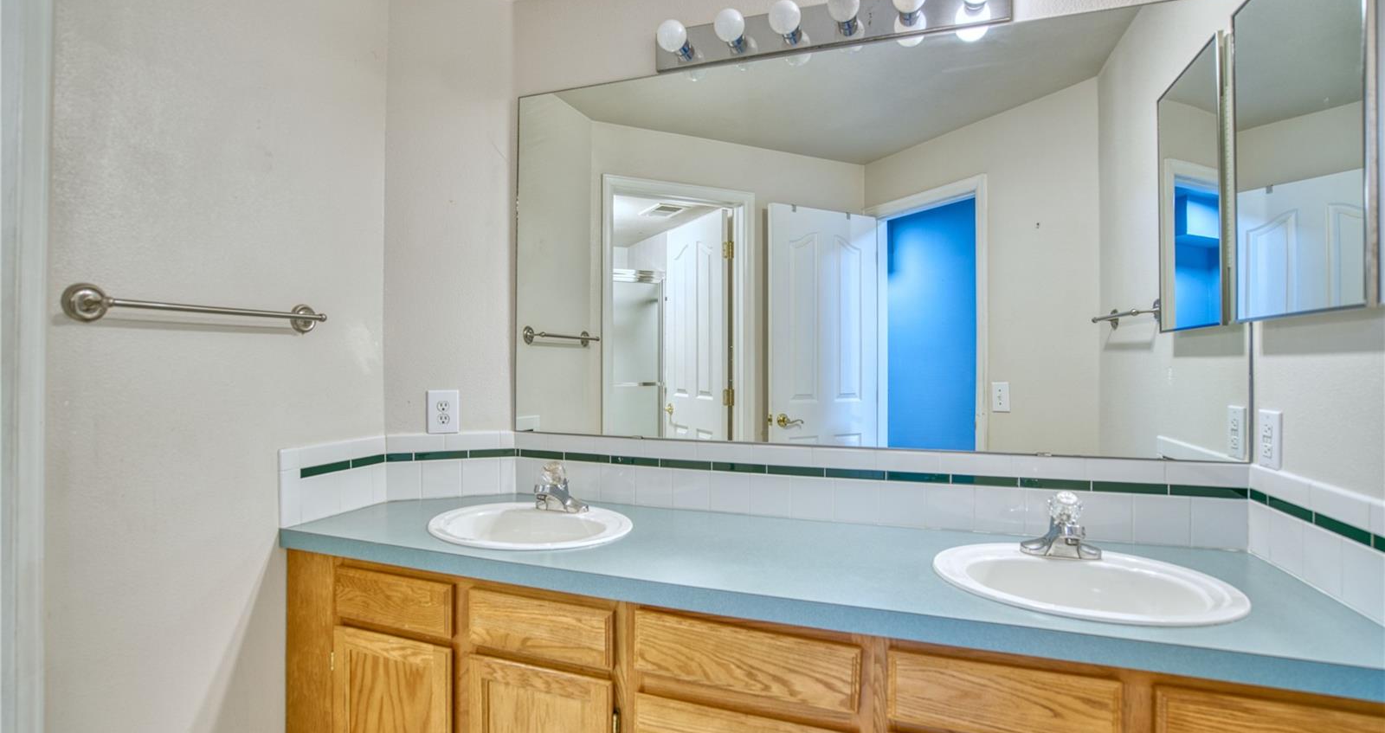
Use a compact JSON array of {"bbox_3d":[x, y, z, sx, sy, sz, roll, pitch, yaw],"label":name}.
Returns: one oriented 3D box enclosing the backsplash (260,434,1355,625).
[{"bbox_3d":[0.111,0.306,1.408,2.178,0.195,0.560,0,0,17],"label":"backsplash"}]

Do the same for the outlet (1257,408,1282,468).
[{"bbox_3d":[1.194,0.150,1.270,0.008,0.119,0.075,0,0,19],"label":"outlet"}]

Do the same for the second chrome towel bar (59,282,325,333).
[{"bbox_3d":[-1.003,-0.116,1.316,0.074,0.072,0.515,0,0,17],"label":"second chrome towel bar"}]

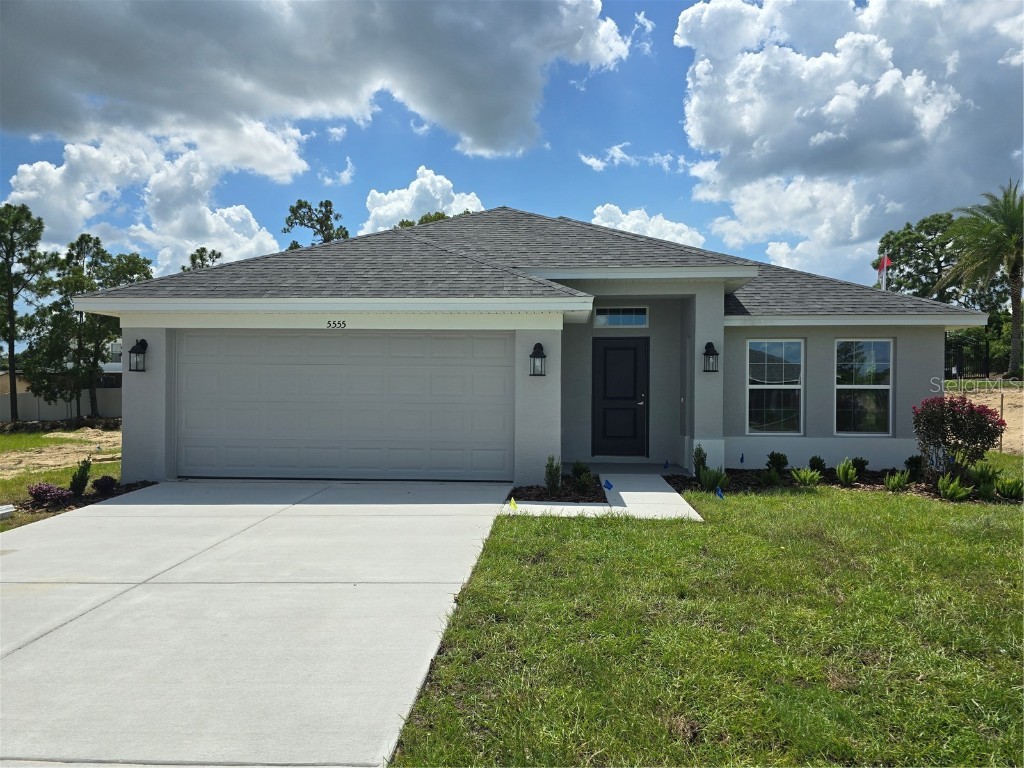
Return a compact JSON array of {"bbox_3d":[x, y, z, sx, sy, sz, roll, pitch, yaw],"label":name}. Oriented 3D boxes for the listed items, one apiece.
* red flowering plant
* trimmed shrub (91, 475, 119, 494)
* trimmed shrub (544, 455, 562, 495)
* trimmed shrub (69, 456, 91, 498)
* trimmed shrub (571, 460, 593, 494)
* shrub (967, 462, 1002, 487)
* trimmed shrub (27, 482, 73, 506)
[{"bbox_3d":[6.774,0.795,10.300,1.360,1.280,1.270,0,0,4],"label":"red flowering plant"},{"bbox_3d":[-5.335,1.319,8.930,0.341,0.263,0.330,0,0,4],"label":"trimmed shrub"},{"bbox_3d":[0.528,1.151,8.650,0.229,0.508,0.240,0,0,4],"label":"trimmed shrub"},{"bbox_3d":[-5.530,1.196,8.700,0.281,0.537,0.290,0,0,4],"label":"trimmed shrub"},{"bbox_3d":[0.891,1.198,8.720,0.282,0.436,0.280,0,0,4],"label":"trimmed shrub"},{"bbox_3d":[6.701,1.284,9.650,0.490,0.360,0.460,0,0,4],"label":"shrub"},{"bbox_3d":[-5.676,1.356,8.350,0.540,0.290,0.470,0,0,4],"label":"trimmed shrub"}]

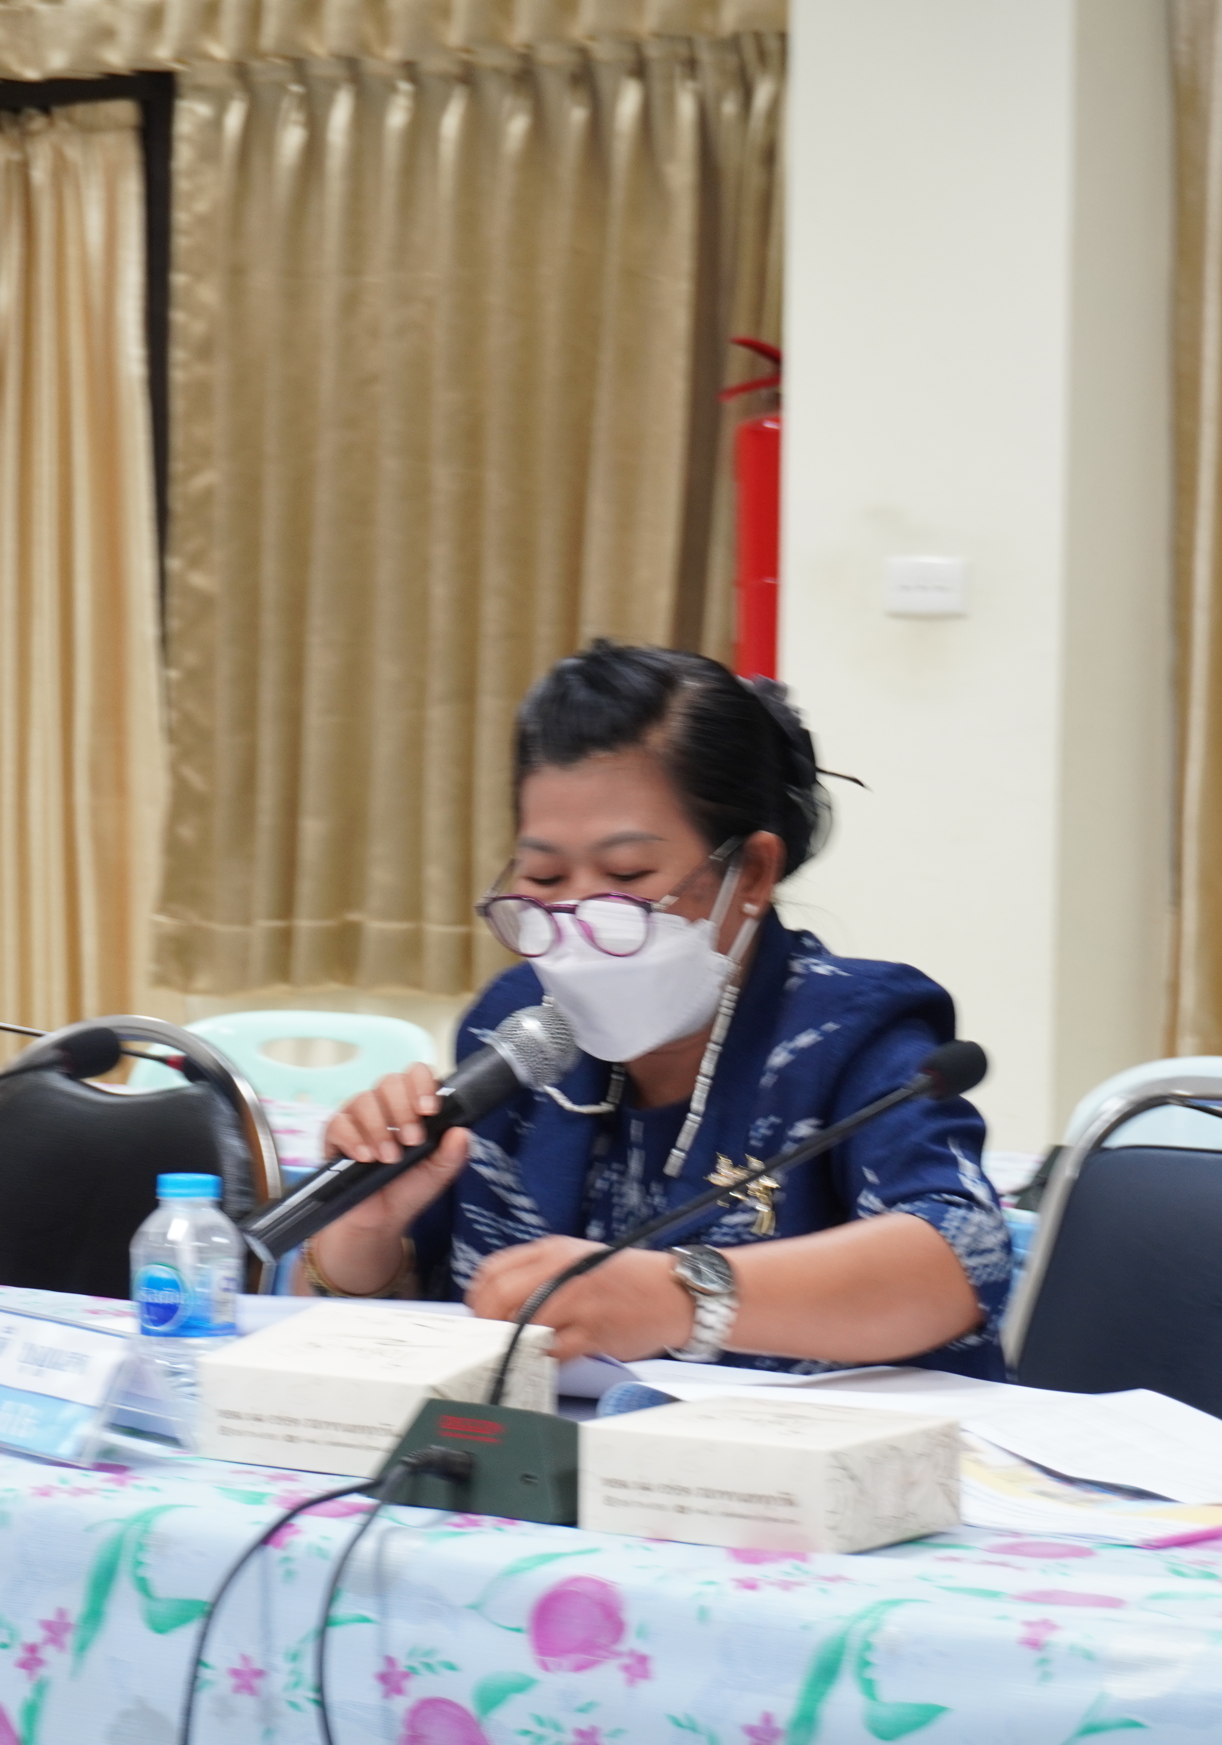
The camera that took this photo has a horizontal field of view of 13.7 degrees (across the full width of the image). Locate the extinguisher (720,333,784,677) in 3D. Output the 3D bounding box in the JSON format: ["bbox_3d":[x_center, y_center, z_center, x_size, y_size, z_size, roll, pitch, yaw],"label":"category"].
[{"bbox_3d":[0.242,-0.413,6.500,0.180,0.540,0.160,1,2,-6],"label":"extinguisher"}]

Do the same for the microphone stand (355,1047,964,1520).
[{"bbox_3d":[0.035,0.206,2.702,0.186,0.222,0.351,4,5,35],"label":"microphone stand"}]

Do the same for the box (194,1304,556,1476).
[{"bbox_3d":[-0.119,0.267,2.618,0.136,0.049,0.129,3,10,27],"label":"box"}]

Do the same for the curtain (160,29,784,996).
[{"bbox_3d":[-0.175,-0.482,6.867,1.058,1.317,0.120,2,2,31],"label":"curtain"}]

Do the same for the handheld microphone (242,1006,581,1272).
[{"bbox_3d":[-0.111,0.147,2.830,0.236,0.049,0.049,-36,0,-22],"label":"handheld microphone"}]

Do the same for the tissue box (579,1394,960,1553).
[{"bbox_3d":[0.081,0.302,2.560,0.150,0.051,0.115,3,5,32],"label":"tissue box"}]

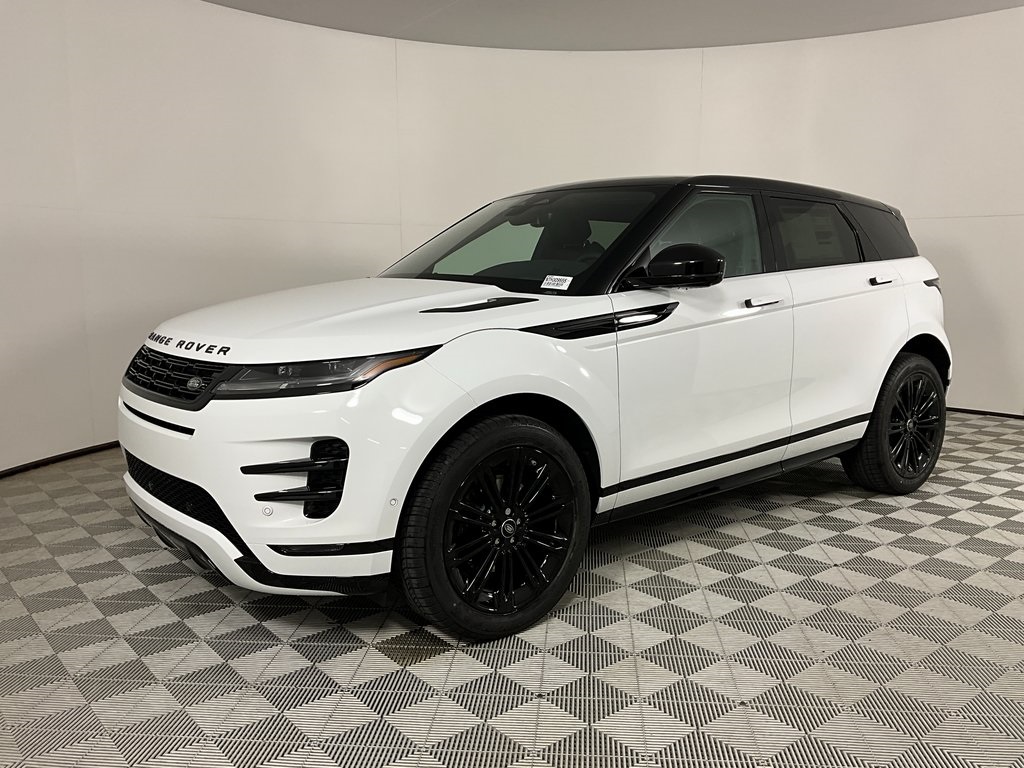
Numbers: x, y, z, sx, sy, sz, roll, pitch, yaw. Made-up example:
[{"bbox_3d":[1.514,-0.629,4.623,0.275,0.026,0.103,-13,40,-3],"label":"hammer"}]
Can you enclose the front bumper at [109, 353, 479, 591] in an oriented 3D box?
[{"bbox_3d":[-0.975,0.205,3.155,0.720,0.700,1.880,-7,11,-38],"label":"front bumper"}]

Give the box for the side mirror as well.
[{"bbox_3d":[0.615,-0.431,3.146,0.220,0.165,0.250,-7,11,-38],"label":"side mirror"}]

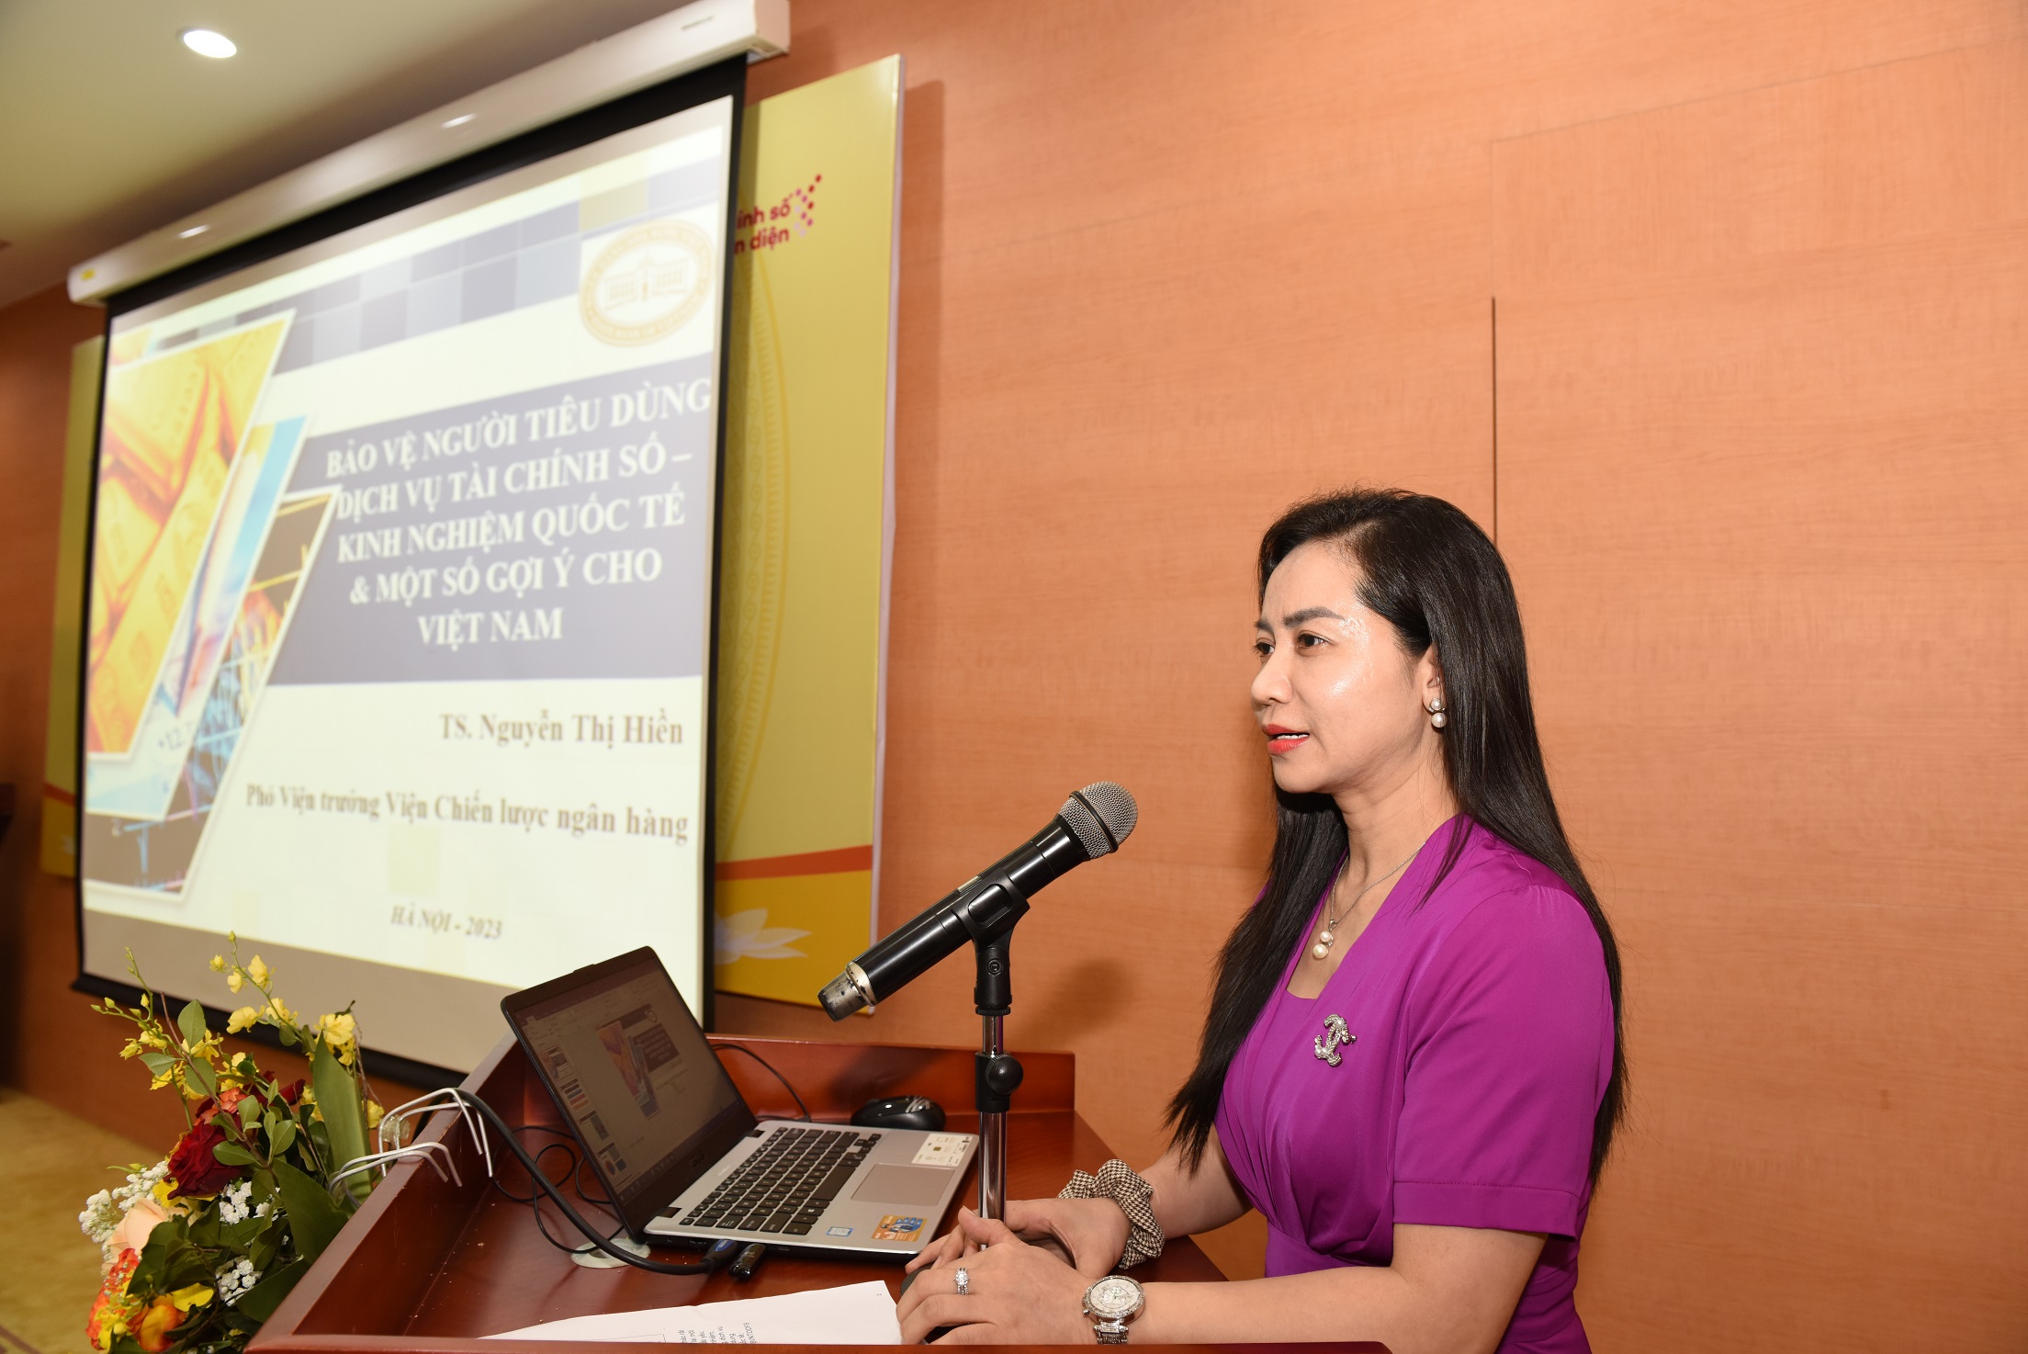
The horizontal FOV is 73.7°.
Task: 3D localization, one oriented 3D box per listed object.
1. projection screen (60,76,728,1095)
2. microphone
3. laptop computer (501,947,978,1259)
[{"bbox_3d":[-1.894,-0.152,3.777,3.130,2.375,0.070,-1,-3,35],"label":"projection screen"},{"bbox_3d":[-0.021,0.159,0.972,0.267,0.055,0.053,-33,7,-15],"label":"microphone"},{"bbox_3d":[-0.228,0.372,1.237,0.357,0.198,0.330,1,-3,6],"label":"laptop computer"}]

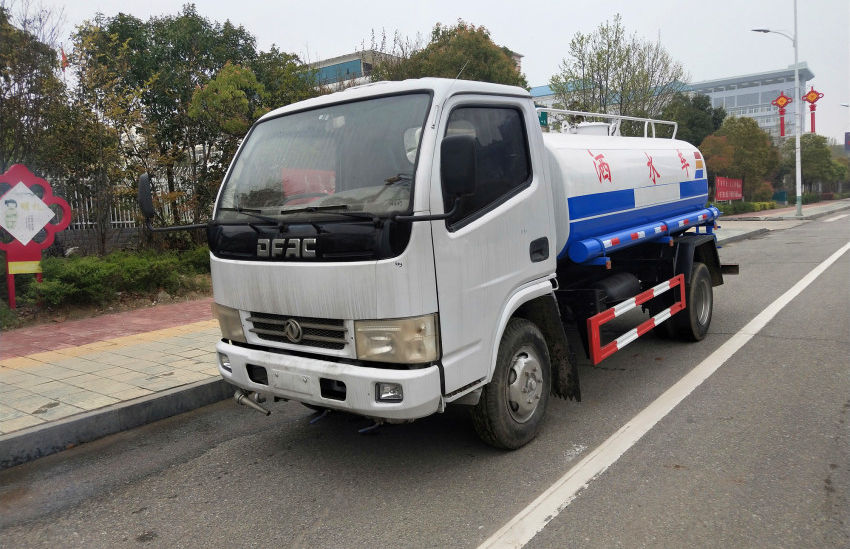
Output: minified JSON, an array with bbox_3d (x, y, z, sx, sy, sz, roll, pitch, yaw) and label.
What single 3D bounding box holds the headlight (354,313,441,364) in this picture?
[{"bbox_3d":[-0.137,0.311,3.011,0.450,0.225,0.165,0,7,32],"label":"headlight"}]

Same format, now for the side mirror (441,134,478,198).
[{"bbox_3d":[0.140,-0.471,2.709,0.148,0.265,0.080,-1,6,19],"label":"side mirror"}]

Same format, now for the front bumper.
[{"bbox_3d":[-0.671,0.553,3.463,1.820,0.270,0.240,1,7,39],"label":"front bumper"}]

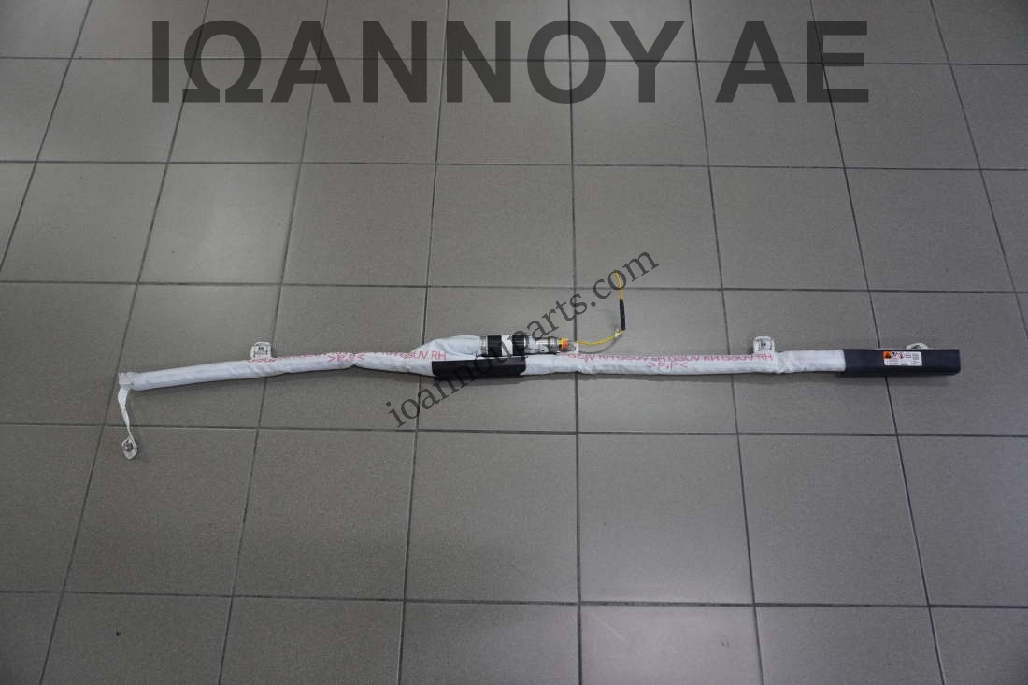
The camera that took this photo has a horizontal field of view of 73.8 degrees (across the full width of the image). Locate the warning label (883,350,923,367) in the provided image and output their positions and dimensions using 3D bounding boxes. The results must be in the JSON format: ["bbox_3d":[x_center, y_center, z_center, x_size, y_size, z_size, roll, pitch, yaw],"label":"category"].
[{"bbox_3d":[0.825,0.035,1.452,0.080,0.002,0.033,0,68,0],"label":"warning label"}]

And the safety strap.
[{"bbox_3d":[-0.809,0.167,1.435,0.036,0.030,0.158,-12,69,-5],"label":"safety strap"}]

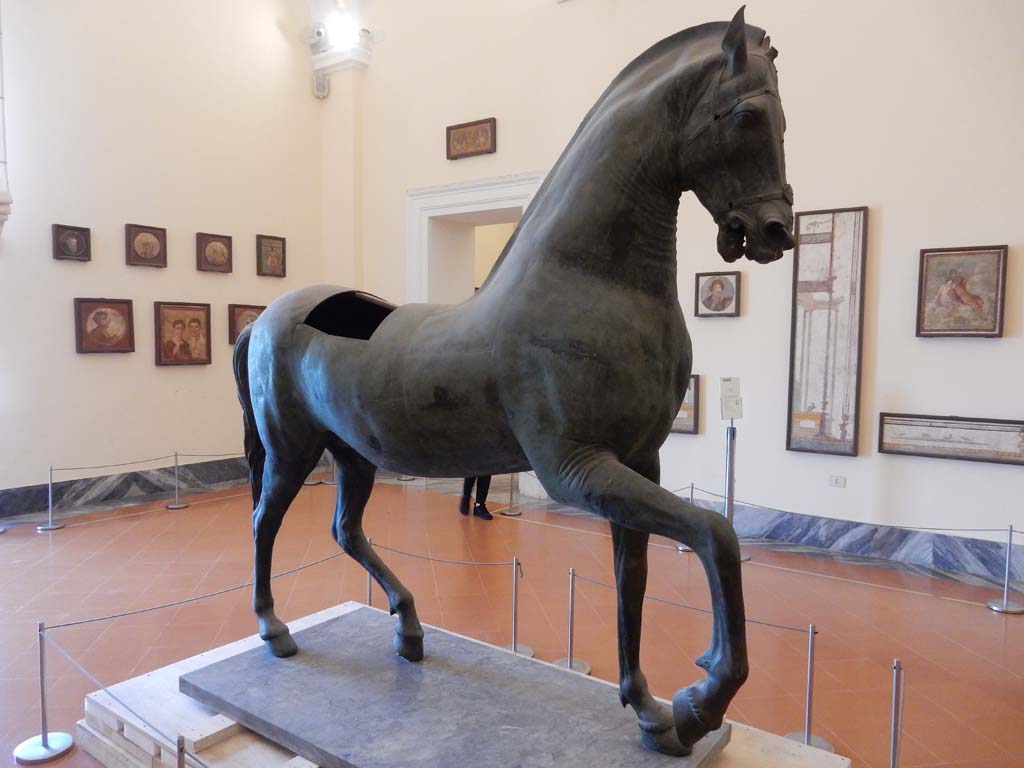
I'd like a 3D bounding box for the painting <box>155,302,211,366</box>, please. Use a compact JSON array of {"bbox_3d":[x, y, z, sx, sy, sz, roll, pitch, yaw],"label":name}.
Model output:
[{"bbox_3d":[-3.274,-0.495,7.386,0.050,0.615,0.538,4,5,40],"label":"painting"}]

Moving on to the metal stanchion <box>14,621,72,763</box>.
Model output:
[{"bbox_3d":[-1.751,1.130,2.763,0.190,0.502,0.190,-2,5,-33],"label":"metal stanchion"}]

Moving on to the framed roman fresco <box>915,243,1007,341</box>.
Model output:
[{"bbox_3d":[3.139,-0.639,5.170,0.518,0.621,0.050,3,5,33],"label":"framed roman fresco"}]

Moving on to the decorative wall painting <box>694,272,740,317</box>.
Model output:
[{"bbox_3d":[1.701,-0.739,6.116,0.352,0.362,0.050,3,5,33],"label":"decorative wall painting"}]

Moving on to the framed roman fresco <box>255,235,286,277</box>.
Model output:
[{"bbox_3d":[-2.626,-1.393,8.096,0.050,0.428,0.321,4,5,40],"label":"framed roman fresco"}]

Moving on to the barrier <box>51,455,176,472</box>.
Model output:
[{"bbox_3d":[-3.567,0.720,6.678,0.012,0.030,1.067,4,5,42],"label":"barrier"}]

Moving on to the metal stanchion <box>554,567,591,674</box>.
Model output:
[{"bbox_3d":[0.273,1.095,3.418,0.190,0.502,0.190,1,4,5],"label":"metal stanchion"}]

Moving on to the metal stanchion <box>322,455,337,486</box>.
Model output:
[{"bbox_3d":[-1.830,0.766,7.548,0.190,0.502,0.190,-1,4,-14],"label":"metal stanchion"}]

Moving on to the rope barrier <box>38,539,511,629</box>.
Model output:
[{"bbox_3d":[-1.065,0.965,3.683,2.116,0.085,0.651,-2,4,-26],"label":"rope barrier"}]

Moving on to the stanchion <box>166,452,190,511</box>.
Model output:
[{"bbox_3d":[-2.933,0.839,6.477,0.190,0.502,0.190,-2,5,-25],"label":"stanchion"}]

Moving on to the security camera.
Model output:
[{"bbox_3d":[-1.997,-3.594,7.671,0.200,0.280,0.300,0,4,-11],"label":"security camera"}]

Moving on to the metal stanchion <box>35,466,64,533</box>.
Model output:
[{"bbox_3d":[-3.588,0.889,5.749,0.190,0.502,0.190,-2,5,-32],"label":"metal stanchion"}]

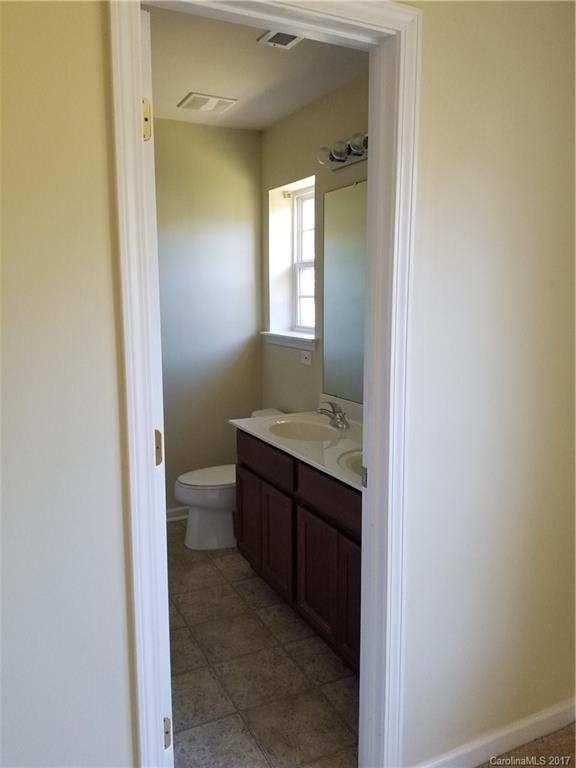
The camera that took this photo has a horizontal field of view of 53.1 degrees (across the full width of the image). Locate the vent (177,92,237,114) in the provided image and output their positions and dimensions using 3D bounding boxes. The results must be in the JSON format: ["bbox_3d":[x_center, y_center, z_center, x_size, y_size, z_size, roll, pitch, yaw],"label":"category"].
[{"bbox_3d":[-0.441,-1.530,3.170,0.264,0.025,0.252,-4,9,-26],"label":"vent"}]

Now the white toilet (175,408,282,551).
[{"bbox_3d":[-0.316,0.561,3.434,0.725,0.725,0.450,-4,9,-26],"label":"white toilet"}]

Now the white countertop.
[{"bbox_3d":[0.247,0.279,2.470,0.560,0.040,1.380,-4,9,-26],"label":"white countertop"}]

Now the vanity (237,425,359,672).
[{"bbox_3d":[0.269,0.670,2.520,0.527,0.769,1.320,-4,9,-26],"label":"vanity"}]

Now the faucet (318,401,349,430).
[{"bbox_3d":[0.211,0.147,2.782,0.175,0.130,0.155,-4,9,-26],"label":"faucet"}]

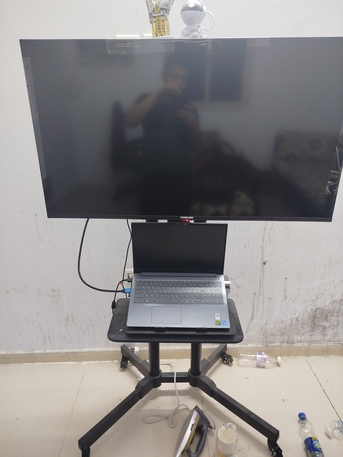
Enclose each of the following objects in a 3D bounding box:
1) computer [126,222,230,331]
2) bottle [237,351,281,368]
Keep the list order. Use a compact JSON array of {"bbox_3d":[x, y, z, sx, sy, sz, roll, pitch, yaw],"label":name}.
[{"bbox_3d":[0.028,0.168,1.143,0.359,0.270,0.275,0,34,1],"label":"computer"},{"bbox_3d":[0.467,0.697,1.671,0.235,0.077,0.077,1,21,4],"label":"bottle"}]

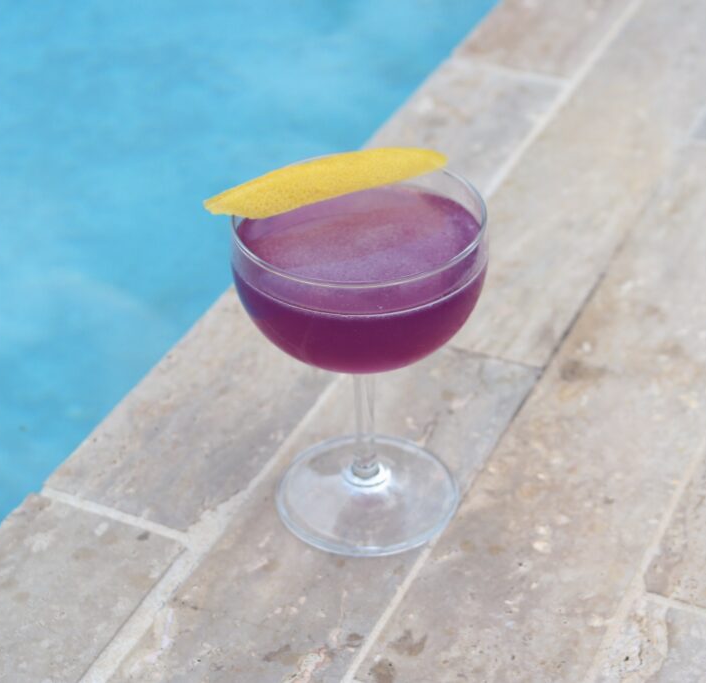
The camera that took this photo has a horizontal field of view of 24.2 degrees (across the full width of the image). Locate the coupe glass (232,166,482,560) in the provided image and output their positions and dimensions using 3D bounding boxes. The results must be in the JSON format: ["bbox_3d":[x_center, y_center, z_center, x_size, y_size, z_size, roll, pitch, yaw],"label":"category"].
[{"bbox_3d":[0.004,0.009,0.692,0.102,0.146,0.102,-2,37,0],"label":"coupe glass"}]

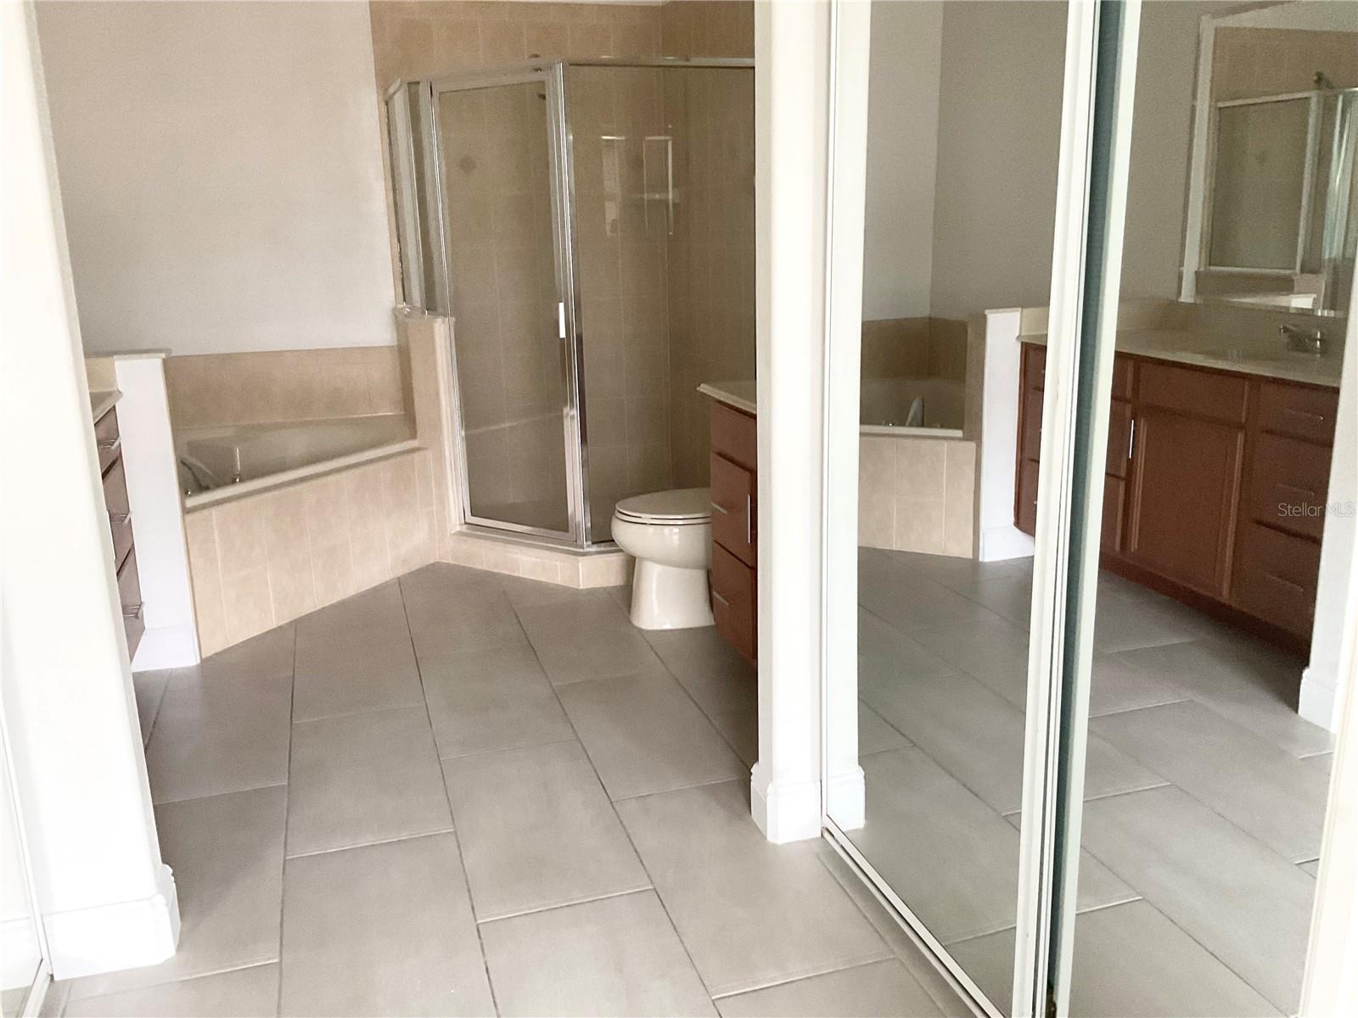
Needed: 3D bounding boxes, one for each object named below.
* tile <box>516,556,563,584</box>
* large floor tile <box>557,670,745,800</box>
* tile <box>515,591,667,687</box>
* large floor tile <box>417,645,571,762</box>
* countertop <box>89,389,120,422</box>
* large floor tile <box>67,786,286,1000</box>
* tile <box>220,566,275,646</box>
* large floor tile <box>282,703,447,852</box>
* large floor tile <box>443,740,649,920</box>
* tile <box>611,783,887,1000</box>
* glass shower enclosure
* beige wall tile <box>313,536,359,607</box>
[{"bbox_3d":[-0.558,0.254,4.588,0.197,0.086,0.010,7,17,29],"label":"tile"},{"bbox_3d":[-0.098,0.635,3.275,0.386,0.010,0.772,-5,15,-16],"label":"large floor tile"},{"bbox_3d":[-0.328,0.453,3.993,0.386,0.010,0.772,-5,15,-16],"label":"tile"},{"bbox_3d":[-0.583,0.582,3.516,0.386,0.010,0.772,-5,15,-16],"label":"large floor tile"},{"bbox_3d":[-1.769,-0.142,2.761,0.560,0.035,1.509,-5,15,-16],"label":"countertop"},{"bbox_3d":[-1.095,0.834,2.576,0.386,0.010,0.772,-5,15,-16],"label":"large floor tile"},{"bbox_3d":[-1.517,0.343,3.999,0.010,0.240,0.204,7,16,28],"label":"tile"},{"bbox_3d":[-0.840,0.707,3.048,0.386,0.010,0.772,-5,15,-16],"label":"large floor tile"},{"bbox_3d":[-0.353,0.763,2.798,0.386,0.010,0.772,-5,15,-16],"label":"large floor tile"},{"bbox_3d":[0.131,0.817,2.558,0.386,0.010,0.772,-5,15,-16],"label":"tile"},{"bbox_3d":[-0.468,-0.887,4.935,1.344,1.802,1.437,-5,15,-16],"label":"glass shower enclosure"},{"bbox_3d":[-1.322,0.248,4.349,0.010,0.243,0.203,7,16,28],"label":"beige wall tile"}]

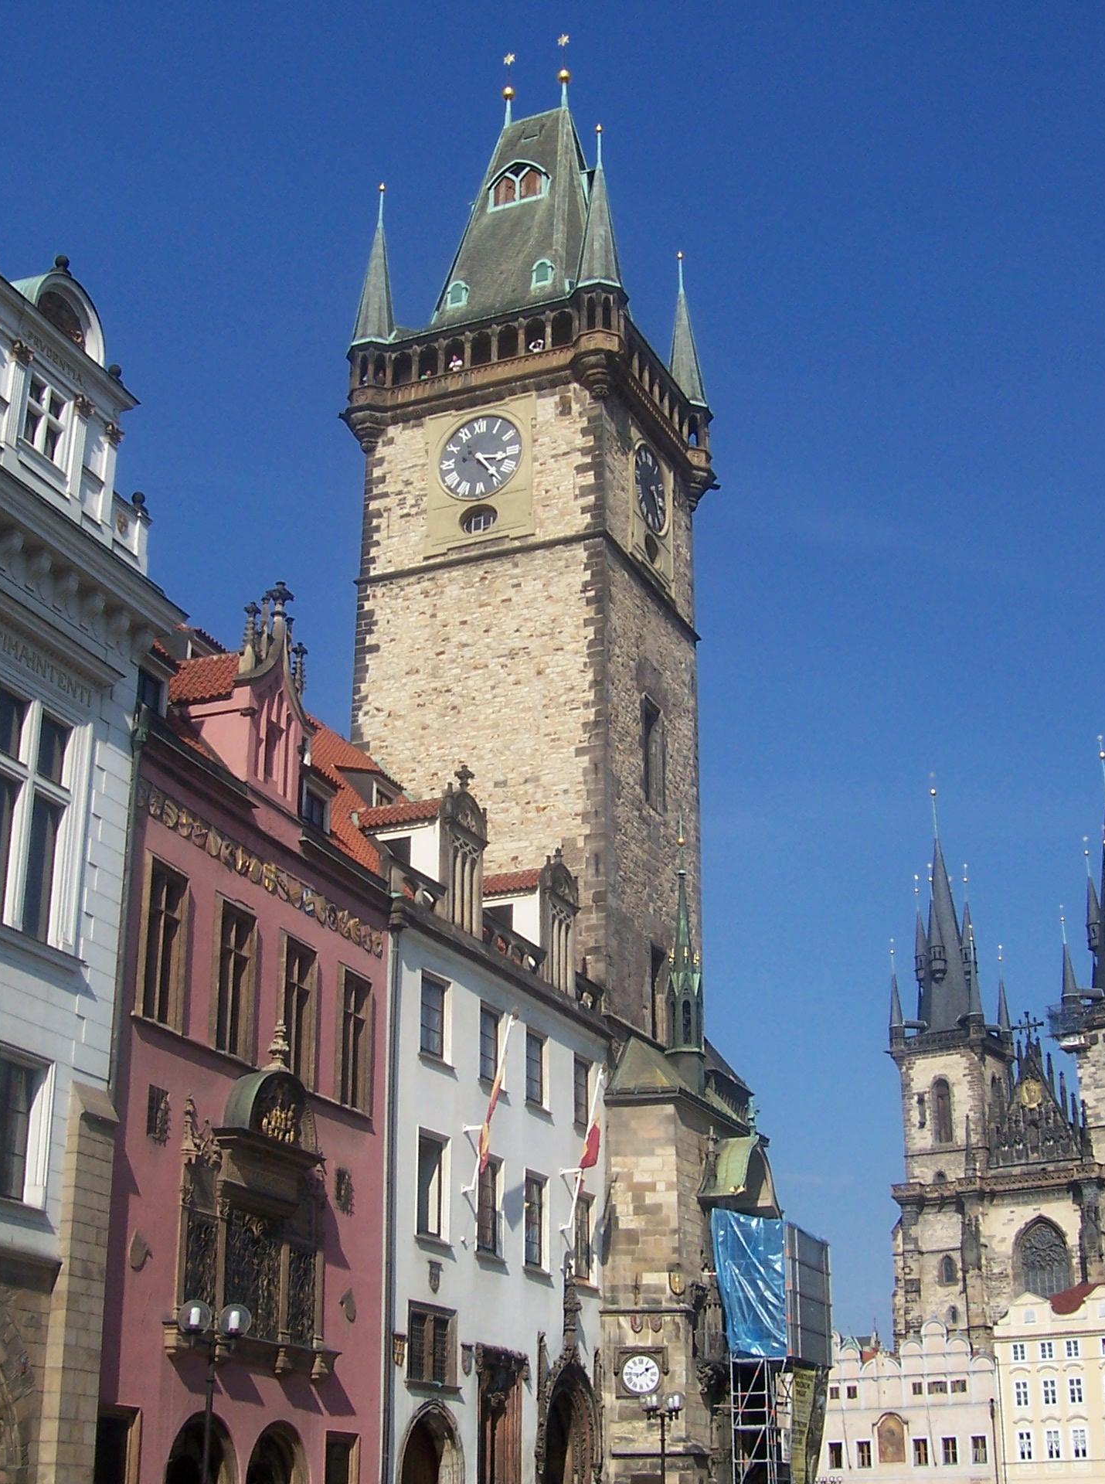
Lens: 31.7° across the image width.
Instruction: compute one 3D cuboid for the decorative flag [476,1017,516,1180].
[{"bbox_3d":[-1.621,9.967,55.082,1.100,4.700,0.400,-8,-23,19],"label":"decorative flag"}]

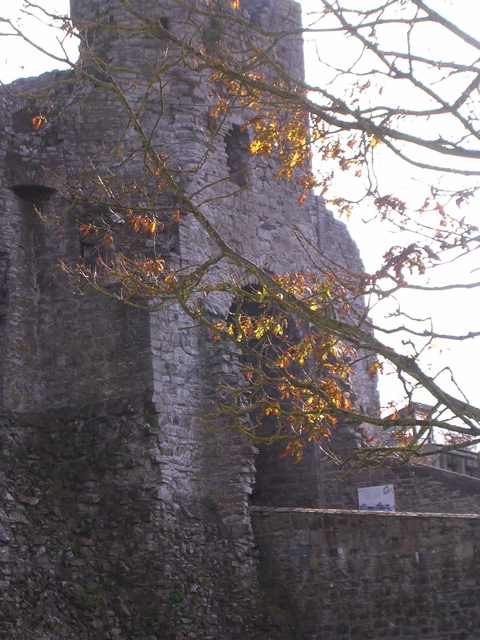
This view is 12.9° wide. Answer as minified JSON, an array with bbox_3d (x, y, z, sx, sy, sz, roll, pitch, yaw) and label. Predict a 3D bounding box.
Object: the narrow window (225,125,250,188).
[{"bbox_3d":[-0.047,-3.179,41.378,0.250,1.153,0.590,-8,-14,34],"label":"narrow window"}]

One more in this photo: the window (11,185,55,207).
[{"bbox_3d":[-3.925,-2.356,40.240,0.815,0.336,0.300,1,-12,-4],"label":"window"}]

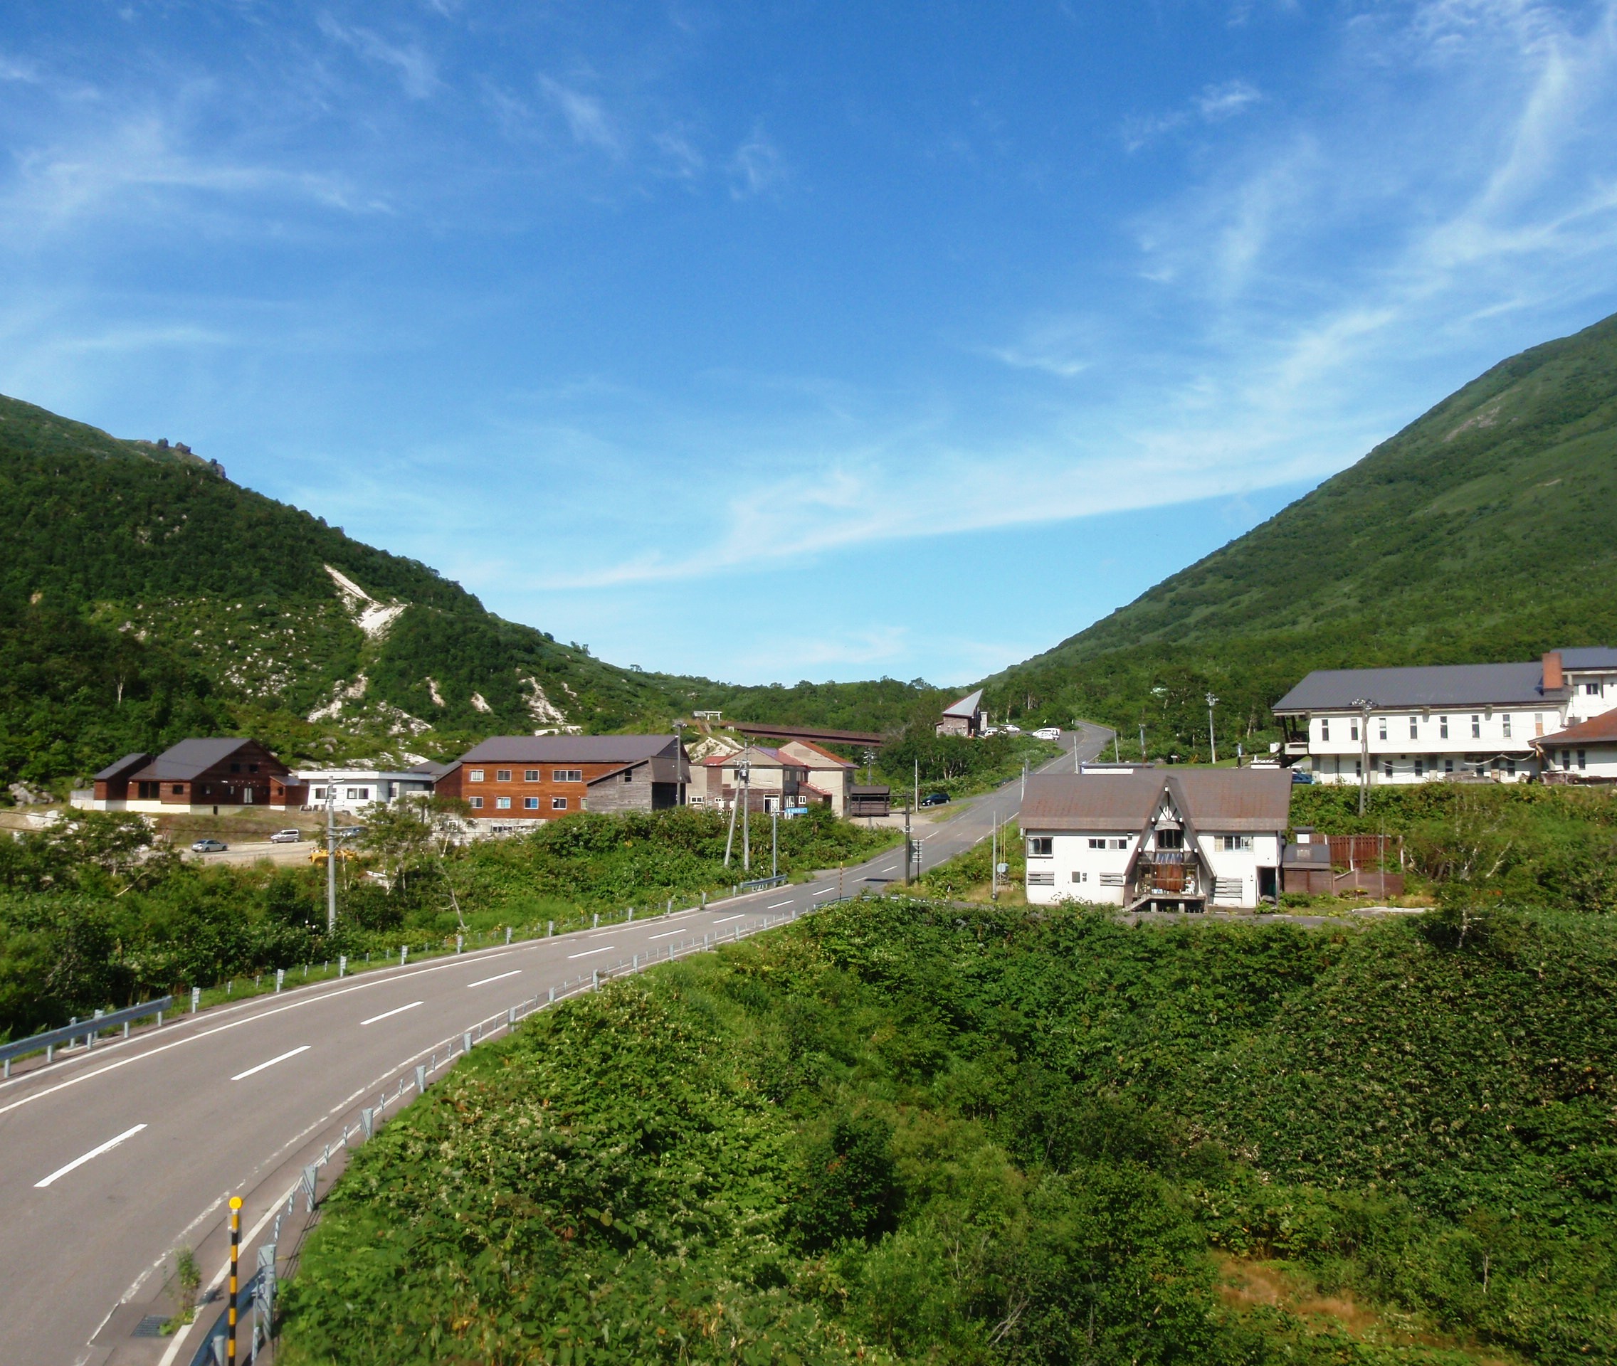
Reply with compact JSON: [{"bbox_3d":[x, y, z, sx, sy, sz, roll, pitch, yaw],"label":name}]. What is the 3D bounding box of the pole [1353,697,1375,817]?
[{"bbox_3d":[44.830,6.180,118.860,1.700,9.980,0.600,0,-5,0],"label":"pole"}]

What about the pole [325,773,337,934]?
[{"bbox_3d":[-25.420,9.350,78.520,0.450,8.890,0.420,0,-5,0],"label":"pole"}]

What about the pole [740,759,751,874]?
[{"bbox_3d":[-4.630,10.250,109.540,0.700,8.950,0.500,0,-5,0],"label":"pole"}]

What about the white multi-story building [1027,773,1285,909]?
[{"bbox_3d":[24.510,10.850,103.690,17.400,9.400,10.500,-2,-5,18],"label":"white multi-story building"}]

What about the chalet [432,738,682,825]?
[{"bbox_3d":[-30.740,12.560,189.860,26.500,10.800,17.500,-2,-5,21],"label":"chalet"}]

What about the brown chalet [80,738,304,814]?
[{"bbox_3d":[-92.510,14.390,222.890,23.500,10.800,18.500,-2,-5,25],"label":"brown chalet"}]

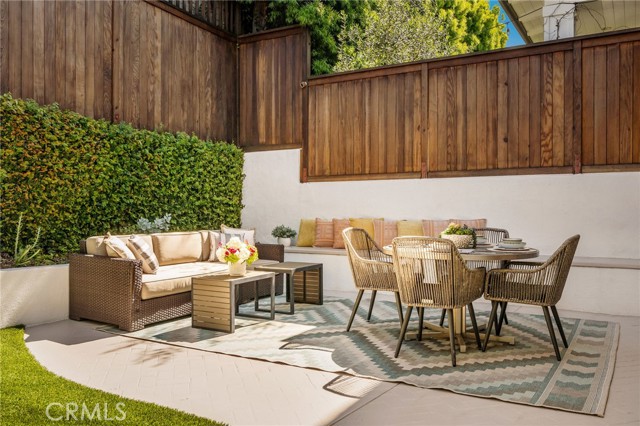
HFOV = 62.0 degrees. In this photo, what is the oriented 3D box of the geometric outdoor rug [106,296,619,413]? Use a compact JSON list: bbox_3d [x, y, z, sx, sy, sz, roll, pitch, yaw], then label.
[{"bbox_3d":[0.376,1.010,4.761,3.948,0.012,2.472,0,1,31],"label":"geometric outdoor rug"}]

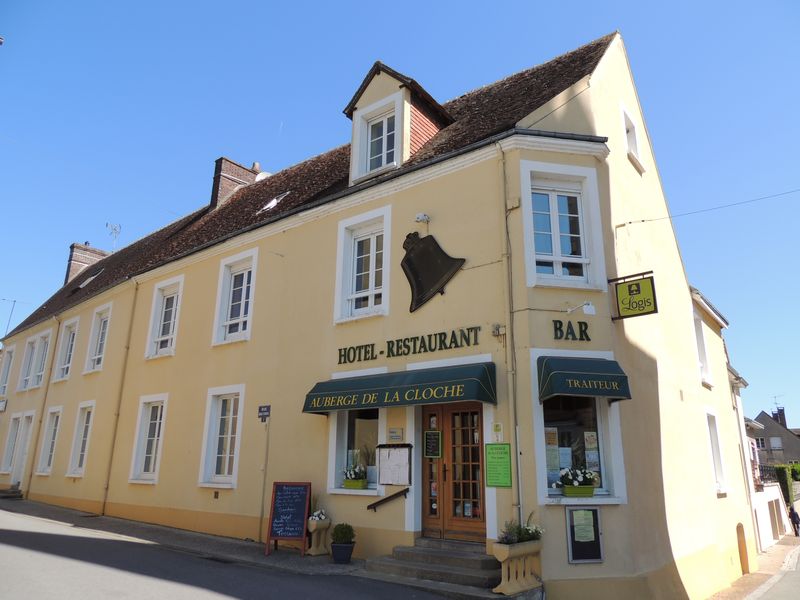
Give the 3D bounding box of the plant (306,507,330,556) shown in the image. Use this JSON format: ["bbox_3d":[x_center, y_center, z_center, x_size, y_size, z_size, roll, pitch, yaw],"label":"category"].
[{"bbox_3d":[-1.415,3.976,9.606,0.360,0.780,0.280,14,-21,-39],"label":"plant"}]

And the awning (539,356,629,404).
[{"bbox_3d":[2.592,1.129,7.846,1.120,0.670,0.530,3,-16,-9],"label":"awning"}]

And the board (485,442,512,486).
[{"bbox_3d":[1.440,2.401,8.053,0.400,0.594,0.030,-11,-20,36],"label":"board"}]

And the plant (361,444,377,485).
[{"bbox_3d":[-0.538,2.951,9.952,0.320,0.700,0.300,-11,-20,36],"label":"plant"}]

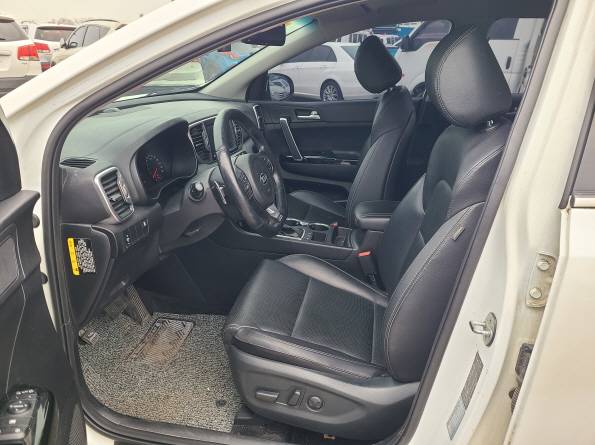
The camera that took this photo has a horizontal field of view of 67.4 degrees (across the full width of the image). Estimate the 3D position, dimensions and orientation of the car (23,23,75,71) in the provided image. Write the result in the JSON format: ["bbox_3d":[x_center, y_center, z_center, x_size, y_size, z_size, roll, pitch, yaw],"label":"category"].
[{"bbox_3d":[-7.919,-5.307,14.041,1.860,1.690,4.600,-15,27,-35],"label":"car"}]

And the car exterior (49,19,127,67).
[{"bbox_3d":[-4.085,-3.725,10.331,1.870,1.730,4.650,-18,29,-39],"label":"car exterior"}]

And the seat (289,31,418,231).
[{"bbox_3d":[0.216,-0.272,1.940,0.620,1.005,0.520,6,22,10],"label":"seat"}]

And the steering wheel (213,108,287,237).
[{"bbox_3d":[-0.147,-0.130,1.254,0.110,0.370,0.370,-18,16,18],"label":"steering wheel"}]

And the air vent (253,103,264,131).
[{"bbox_3d":[-0.198,-0.521,2.199,0.050,0.130,0.080,-6,20,14],"label":"air vent"}]

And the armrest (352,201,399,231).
[{"bbox_3d":[0.339,-0.024,1.594,0.300,0.075,0.200,6,22,10],"label":"armrest"}]

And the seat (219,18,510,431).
[{"bbox_3d":[0.218,0.018,1.220,0.720,1.025,0.520,6,22,10],"label":"seat"}]

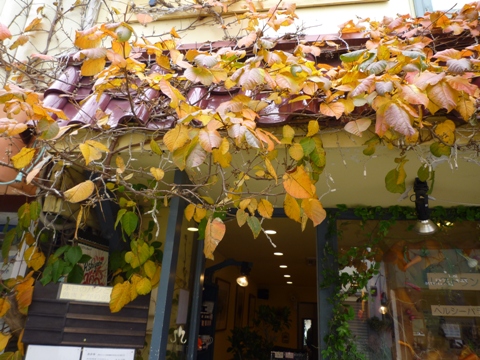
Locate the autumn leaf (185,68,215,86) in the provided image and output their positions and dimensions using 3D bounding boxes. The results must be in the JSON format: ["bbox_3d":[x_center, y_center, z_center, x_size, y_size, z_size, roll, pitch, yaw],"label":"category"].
[{"bbox_3d":[-0.206,-0.531,1.780,0.142,0.085,0.060,4,-22,0],"label":"autumn leaf"}]

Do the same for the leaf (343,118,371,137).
[{"bbox_3d":[0.490,-0.219,1.450,0.098,0.063,0.045,-2,-23,14],"label":"leaf"}]

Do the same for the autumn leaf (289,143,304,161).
[{"bbox_3d":[0.245,-0.123,1.500,0.067,0.078,0.030,0,-22,9],"label":"autumn leaf"}]

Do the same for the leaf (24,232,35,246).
[{"bbox_3d":[-1.002,0.283,1.650,0.035,0.062,0.025,8,-22,-10],"label":"leaf"}]

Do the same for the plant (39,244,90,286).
[{"bbox_3d":[-0.875,0.435,1.760,0.210,0.195,0.140,8,-20,-12],"label":"plant"}]

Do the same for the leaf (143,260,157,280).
[{"bbox_3d":[-0.450,0.454,1.740,0.050,0.091,0.040,5,-19,-6],"label":"leaf"}]

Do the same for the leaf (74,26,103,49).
[{"bbox_3d":[-0.815,-0.768,1.870,0.130,0.088,0.060,8,-22,-10],"label":"leaf"}]

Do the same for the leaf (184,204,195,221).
[{"bbox_3d":[-0.229,0.151,1.590,0.042,0.070,0.030,5,-19,-4],"label":"leaf"}]

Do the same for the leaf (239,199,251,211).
[{"bbox_3d":[0.024,0.110,1.560,0.053,0.045,0.030,3,-19,1],"label":"leaf"}]

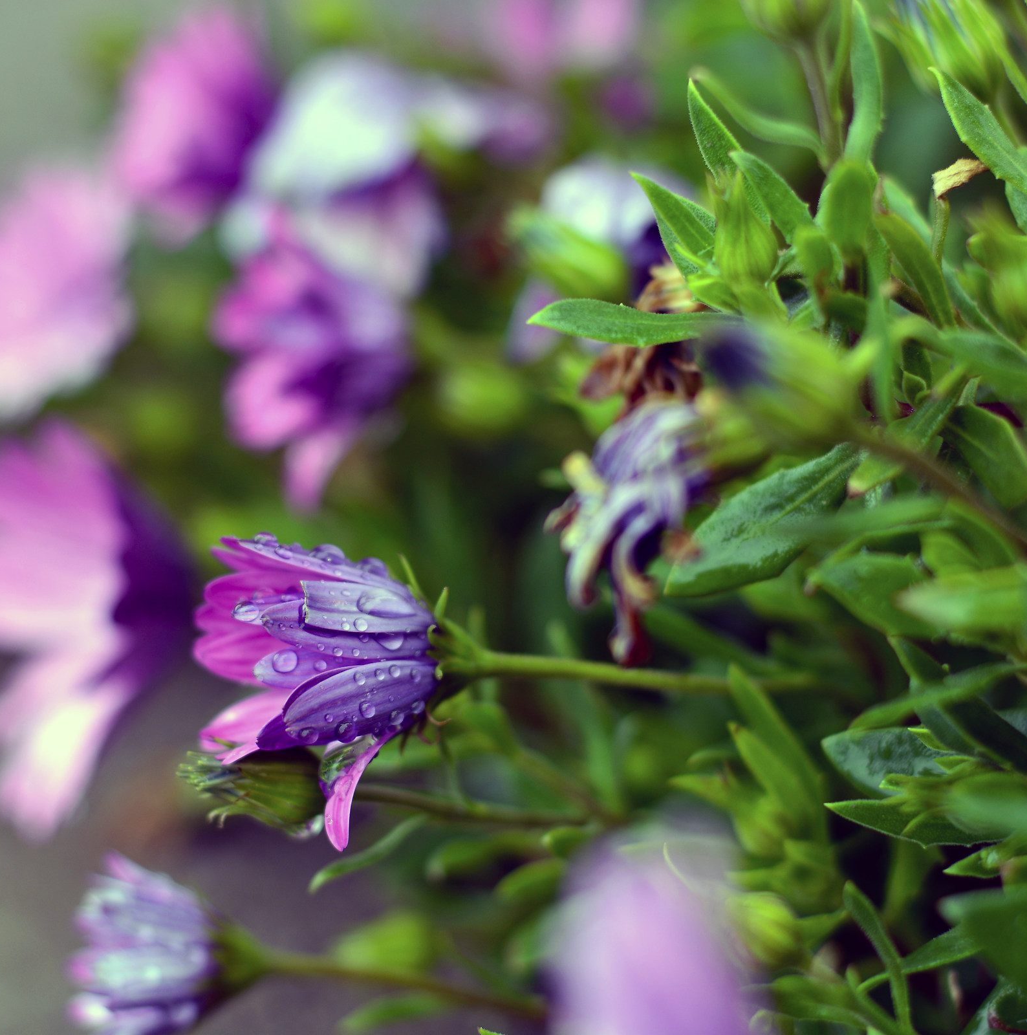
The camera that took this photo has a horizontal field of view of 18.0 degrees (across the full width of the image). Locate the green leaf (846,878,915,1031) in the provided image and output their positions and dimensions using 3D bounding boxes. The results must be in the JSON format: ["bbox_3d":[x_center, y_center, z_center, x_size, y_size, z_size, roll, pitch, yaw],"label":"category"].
[{"bbox_3d":[0.046,0.056,0.410,0.004,0.020,0.005,-19,12,17],"label":"green leaf"}]

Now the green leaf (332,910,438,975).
[{"bbox_3d":[-0.018,0.058,0.445,0.015,0.009,0.007,-2,18,-5],"label":"green leaf"}]

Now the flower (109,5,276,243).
[{"bbox_3d":[-0.057,-0.069,0.570,0.026,0.040,0.038,-5,16,-18],"label":"flower"}]

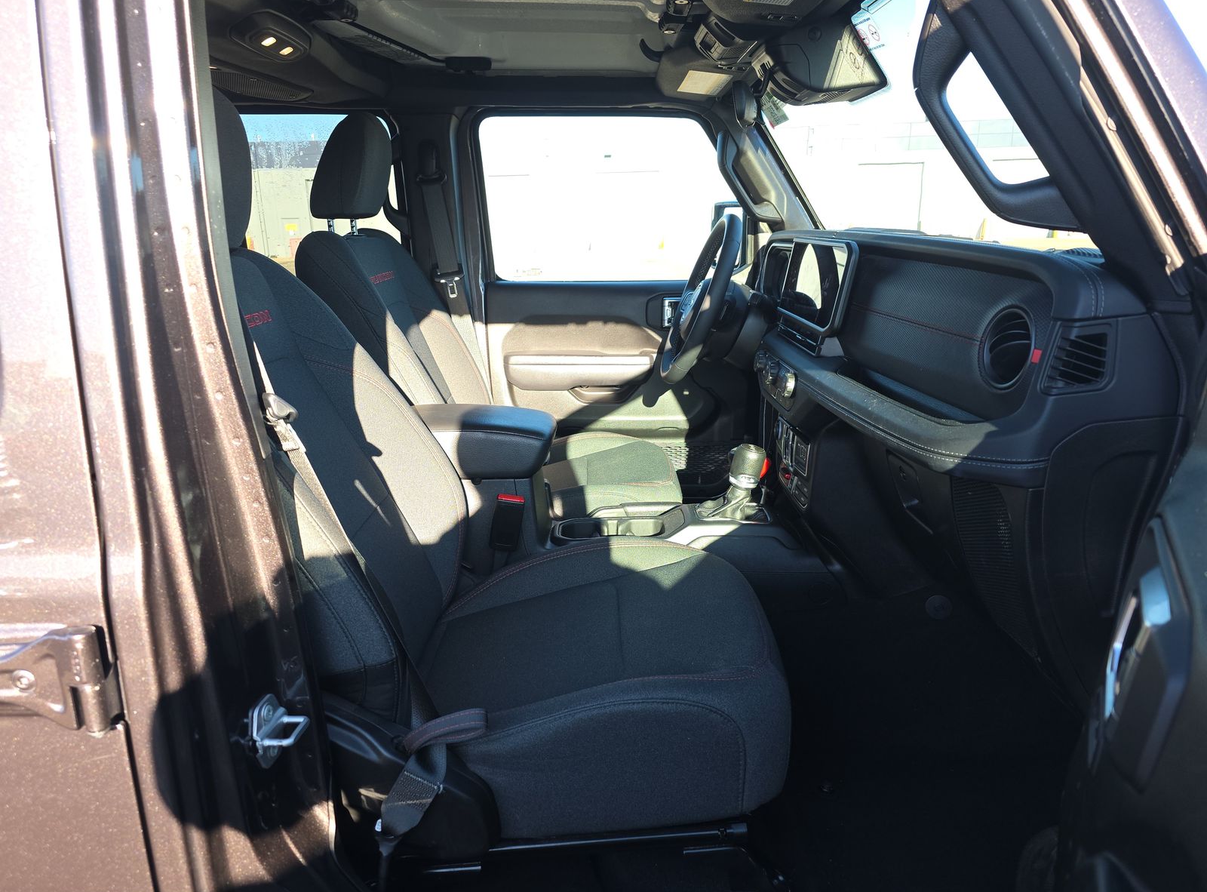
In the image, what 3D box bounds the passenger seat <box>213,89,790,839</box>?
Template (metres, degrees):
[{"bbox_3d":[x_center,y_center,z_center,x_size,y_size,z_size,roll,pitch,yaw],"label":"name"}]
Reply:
[{"bbox_3d":[-0.184,-0.033,1.019,0.806,0.836,0.541,0,15,1],"label":"passenger seat"}]

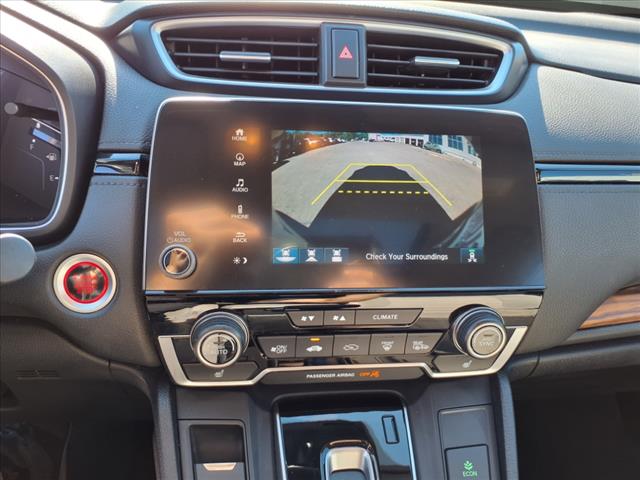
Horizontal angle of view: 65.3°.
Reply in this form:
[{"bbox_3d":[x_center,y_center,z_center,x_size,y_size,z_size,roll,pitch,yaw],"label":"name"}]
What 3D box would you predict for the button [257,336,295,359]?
[{"bbox_3d":[-0.030,0.075,0.355,0.027,0.018,0.008,0,20,-7],"label":"button"}]

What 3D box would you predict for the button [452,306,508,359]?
[{"bbox_3d":[0.116,0.069,0.357,0.040,0.040,0.020,0,19,-7],"label":"button"}]

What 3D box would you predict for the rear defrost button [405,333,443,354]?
[{"bbox_3d":[0.078,0.077,0.378,0.028,0.018,0.010,0,19,-8],"label":"rear defrost button"}]

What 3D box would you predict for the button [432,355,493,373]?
[{"bbox_3d":[0.109,0.093,0.382,0.049,0.017,0.008,0,20,-7],"label":"button"}]

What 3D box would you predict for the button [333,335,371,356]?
[{"bbox_3d":[0.023,0.077,0.370,0.026,0.019,0.010,0,19,-8],"label":"button"}]

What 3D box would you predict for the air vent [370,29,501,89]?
[{"bbox_3d":[0.098,-0.153,0.425,0.111,0.047,0.027,2,-5,-9],"label":"air vent"}]

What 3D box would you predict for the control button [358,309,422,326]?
[{"bbox_3d":[0.048,0.053,0.352,0.047,0.014,0.008,0,20,-7],"label":"control button"}]

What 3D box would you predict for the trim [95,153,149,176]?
[{"bbox_3d":[-0.148,-0.056,0.372,0.043,0.018,0.010,2,-7,-6],"label":"trim"}]

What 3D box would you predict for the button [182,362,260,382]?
[{"bbox_3d":[-0.073,0.094,0.364,0.052,0.016,0.010,0,19,-8],"label":"button"}]

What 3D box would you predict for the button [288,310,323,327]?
[{"bbox_3d":[-0.010,0.053,0.345,0.024,0.012,0.008,0,20,-7],"label":"button"}]

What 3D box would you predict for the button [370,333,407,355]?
[{"bbox_3d":[0.050,0.077,0.374,0.027,0.018,0.010,0,19,-8],"label":"button"}]

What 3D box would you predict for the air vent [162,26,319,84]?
[{"bbox_3d":[-0.059,-0.140,0.380,0.116,0.042,0.030,0,6,-5],"label":"air vent"}]

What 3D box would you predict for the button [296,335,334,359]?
[{"bbox_3d":[-0.004,0.077,0.367,0.027,0.019,0.010,0,19,-8],"label":"button"}]

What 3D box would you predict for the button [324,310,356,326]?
[{"bbox_3d":[0.014,0.053,0.348,0.022,0.013,0.008,0,20,-7],"label":"button"}]

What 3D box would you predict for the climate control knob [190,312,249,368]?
[{"bbox_3d":[-0.069,0.071,0.346,0.041,0.041,0.017,0,19,-8],"label":"climate control knob"}]

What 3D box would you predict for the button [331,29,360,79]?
[{"bbox_3d":[0.020,-0.142,0.383,0.022,0.035,0.012,0,6,-8],"label":"button"}]

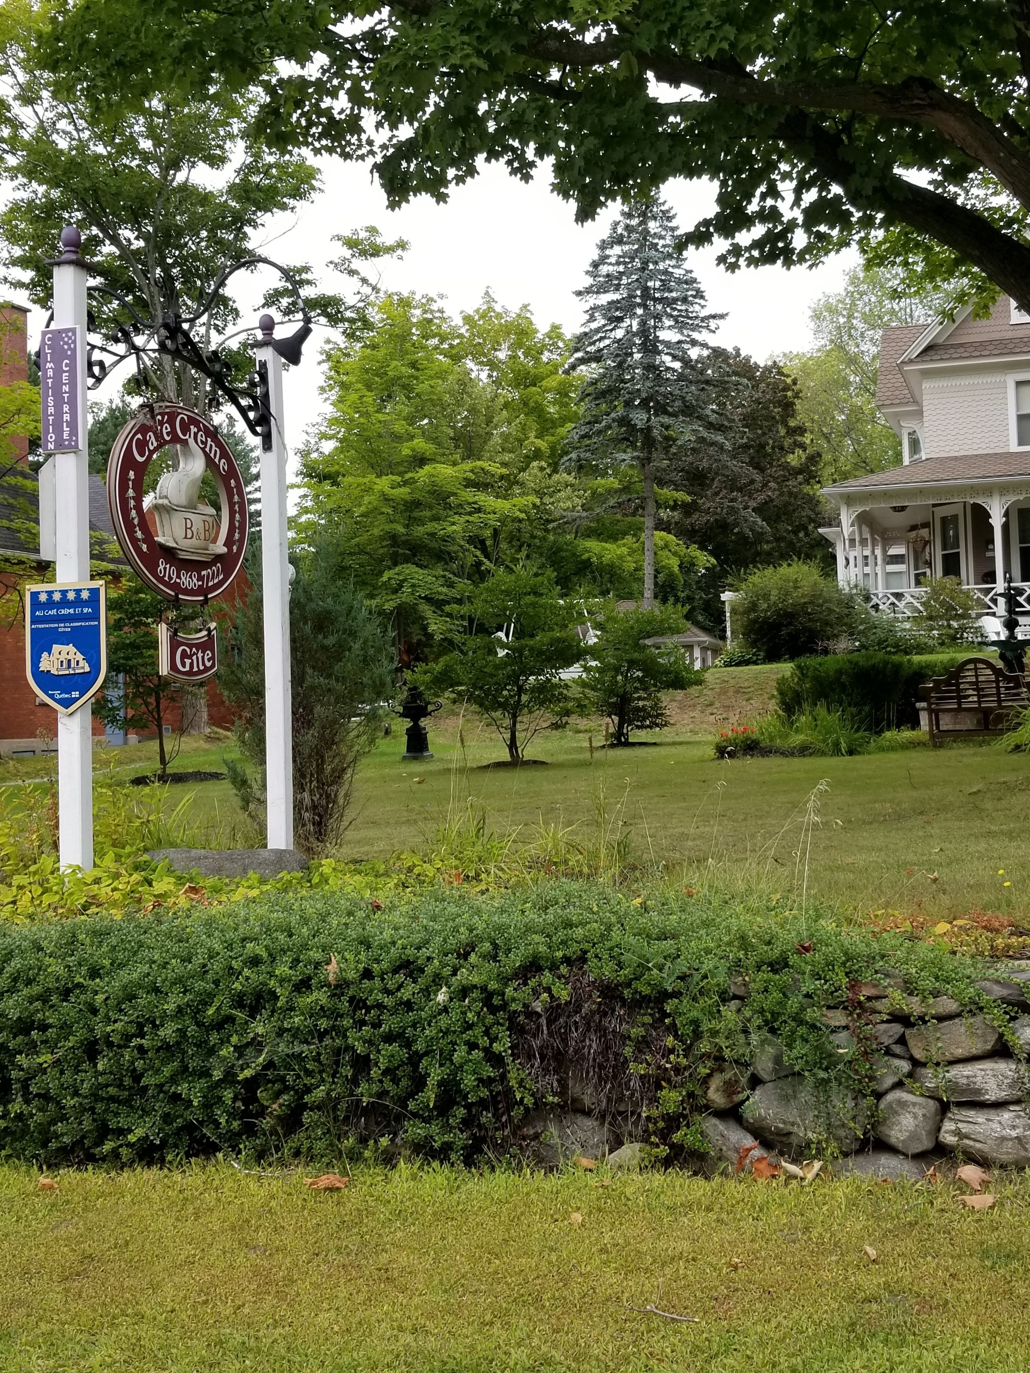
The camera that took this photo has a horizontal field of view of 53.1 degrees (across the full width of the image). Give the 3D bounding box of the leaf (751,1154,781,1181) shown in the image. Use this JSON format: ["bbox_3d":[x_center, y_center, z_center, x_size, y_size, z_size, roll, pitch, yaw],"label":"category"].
[{"bbox_3d":[0.818,1.565,3.359,0.100,0.070,0.060,-2,-2,12],"label":"leaf"}]

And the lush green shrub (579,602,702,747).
[{"bbox_3d":[1.862,-0.199,15.300,1.830,2.101,1.750,-2,-2,0],"label":"lush green shrub"}]

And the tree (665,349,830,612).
[{"bbox_3d":[8.351,-7.101,37.000,5.900,10.000,5.600,-2,-2,0],"label":"tree"}]

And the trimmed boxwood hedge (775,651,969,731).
[{"bbox_3d":[5.049,0.068,14.600,2.450,1.050,1.300,-2,-2,14],"label":"trimmed boxwood hedge"}]

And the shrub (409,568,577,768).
[{"bbox_3d":[-0.190,-0.235,12.200,1.967,2.284,1.850,-2,-2,0],"label":"shrub"}]

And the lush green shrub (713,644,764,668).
[{"bbox_3d":[4.685,-0.626,21.500,1.000,0.440,0.800,-2,-2,5],"label":"lush green shrub"}]

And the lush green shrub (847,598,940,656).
[{"bbox_3d":[8.787,-1.398,24.000,2.000,1.250,1.600,-2,-2,11],"label":"lush green shrub"}]

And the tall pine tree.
[{"bbox_3d":[3.574,-7.224,29.000,4.344,13.091,4.200,-2,-2,0],"label":"tall pine tree"}]

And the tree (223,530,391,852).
[{"bbox_3d":[-1.308,0.064,6.500,1.109,2.001,1.050,-2,-2,0],"label":"tree"}]

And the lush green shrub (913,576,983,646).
[{"bbox_3d":[9.767,-1.672,23.300,1.575,1.672,1.500,-2,-2,0],"label":"lush green shrub"}]

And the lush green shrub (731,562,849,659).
[{"bbox_3d":[6.008,-1.612,22.300,2.575,2.180,2.400,-2,-2,0],"label":"lush green shrub"}]

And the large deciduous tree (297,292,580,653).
[{"bbox_3d":[-1.994,-5.153,27.000,7.386,10.335,6.600,-2,-2,0],"label":"large deciduous tree"}]

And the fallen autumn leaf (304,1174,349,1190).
[{"bbox_3d":[-0.617,1.625,3.381,0.143,0.027,0.080,-1,-2,-10],"label":"fallen autumn leaf"}]

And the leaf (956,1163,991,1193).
[{"bbox_3d":[1.510,1.621,3.400,0.117,0.055,0.090,-2,-2,0],"label":"leaf"}]

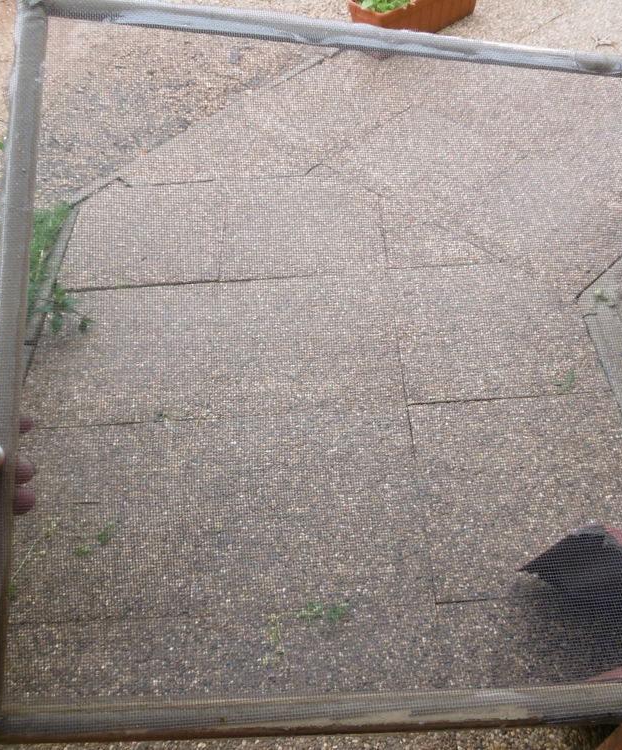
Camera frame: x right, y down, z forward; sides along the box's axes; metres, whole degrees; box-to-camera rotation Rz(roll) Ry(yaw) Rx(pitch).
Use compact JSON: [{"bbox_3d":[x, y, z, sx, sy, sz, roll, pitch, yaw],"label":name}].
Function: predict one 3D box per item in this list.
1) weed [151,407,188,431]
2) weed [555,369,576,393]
[{"bbox_3d":[-0.348,0.107,1.707,0.095,0.035,0.050,-6,51,0],"label":"weed"},{"bbox_3d":[0.622,0.015,1.693,0.048,0.040,0.047,-6,51,0],"label":"weed"}]

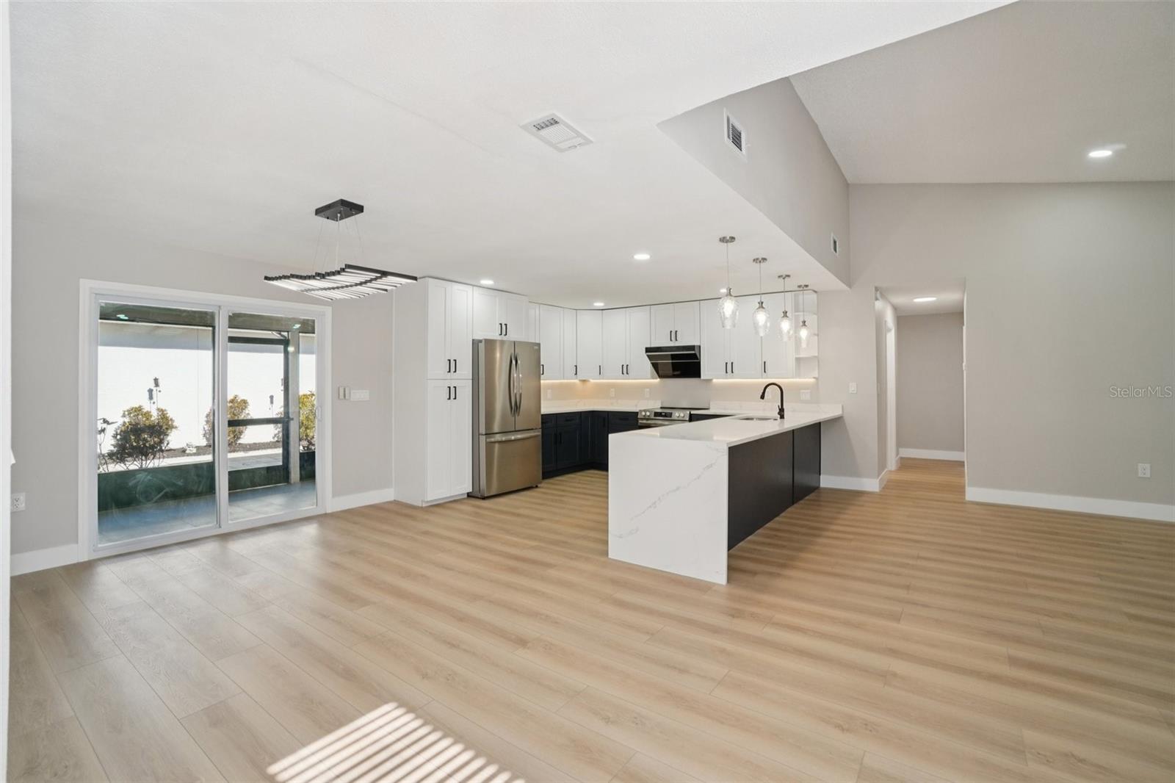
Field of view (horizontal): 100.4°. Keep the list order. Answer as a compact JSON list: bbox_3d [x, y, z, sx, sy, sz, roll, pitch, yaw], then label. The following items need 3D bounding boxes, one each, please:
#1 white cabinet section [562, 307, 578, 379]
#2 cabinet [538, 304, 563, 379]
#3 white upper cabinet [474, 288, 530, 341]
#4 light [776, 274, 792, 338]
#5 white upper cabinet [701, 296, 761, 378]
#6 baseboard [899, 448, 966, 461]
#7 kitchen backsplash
[{"bbox_3d":[-0.393,-0.722,7.574,0.330,1.063,0.320,1,1,37],"label":"white cabinet section"},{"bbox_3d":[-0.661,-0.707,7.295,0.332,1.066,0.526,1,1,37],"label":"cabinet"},{"bbox_3d":[-1.299,-0.916,6.223,0.640,0.620,0.920,0,0,38],"label":"white upper cabinet"},{"bbox_3d":[2.154,-0.887,5.309,0.170,0.735,0.170,0,0,38],"label":"light"},{"bbox_3d":[1.978,-0.702,6.600,0.826,1.066,0.327,1,1,37],"label":"white upper cabinet"},{"bbox_3d":[5.819,1.085,8.277,0.930,0.148,0.018,0,0,38],"label":"baseboard"},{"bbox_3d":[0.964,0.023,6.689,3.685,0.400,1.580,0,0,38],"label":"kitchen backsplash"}]

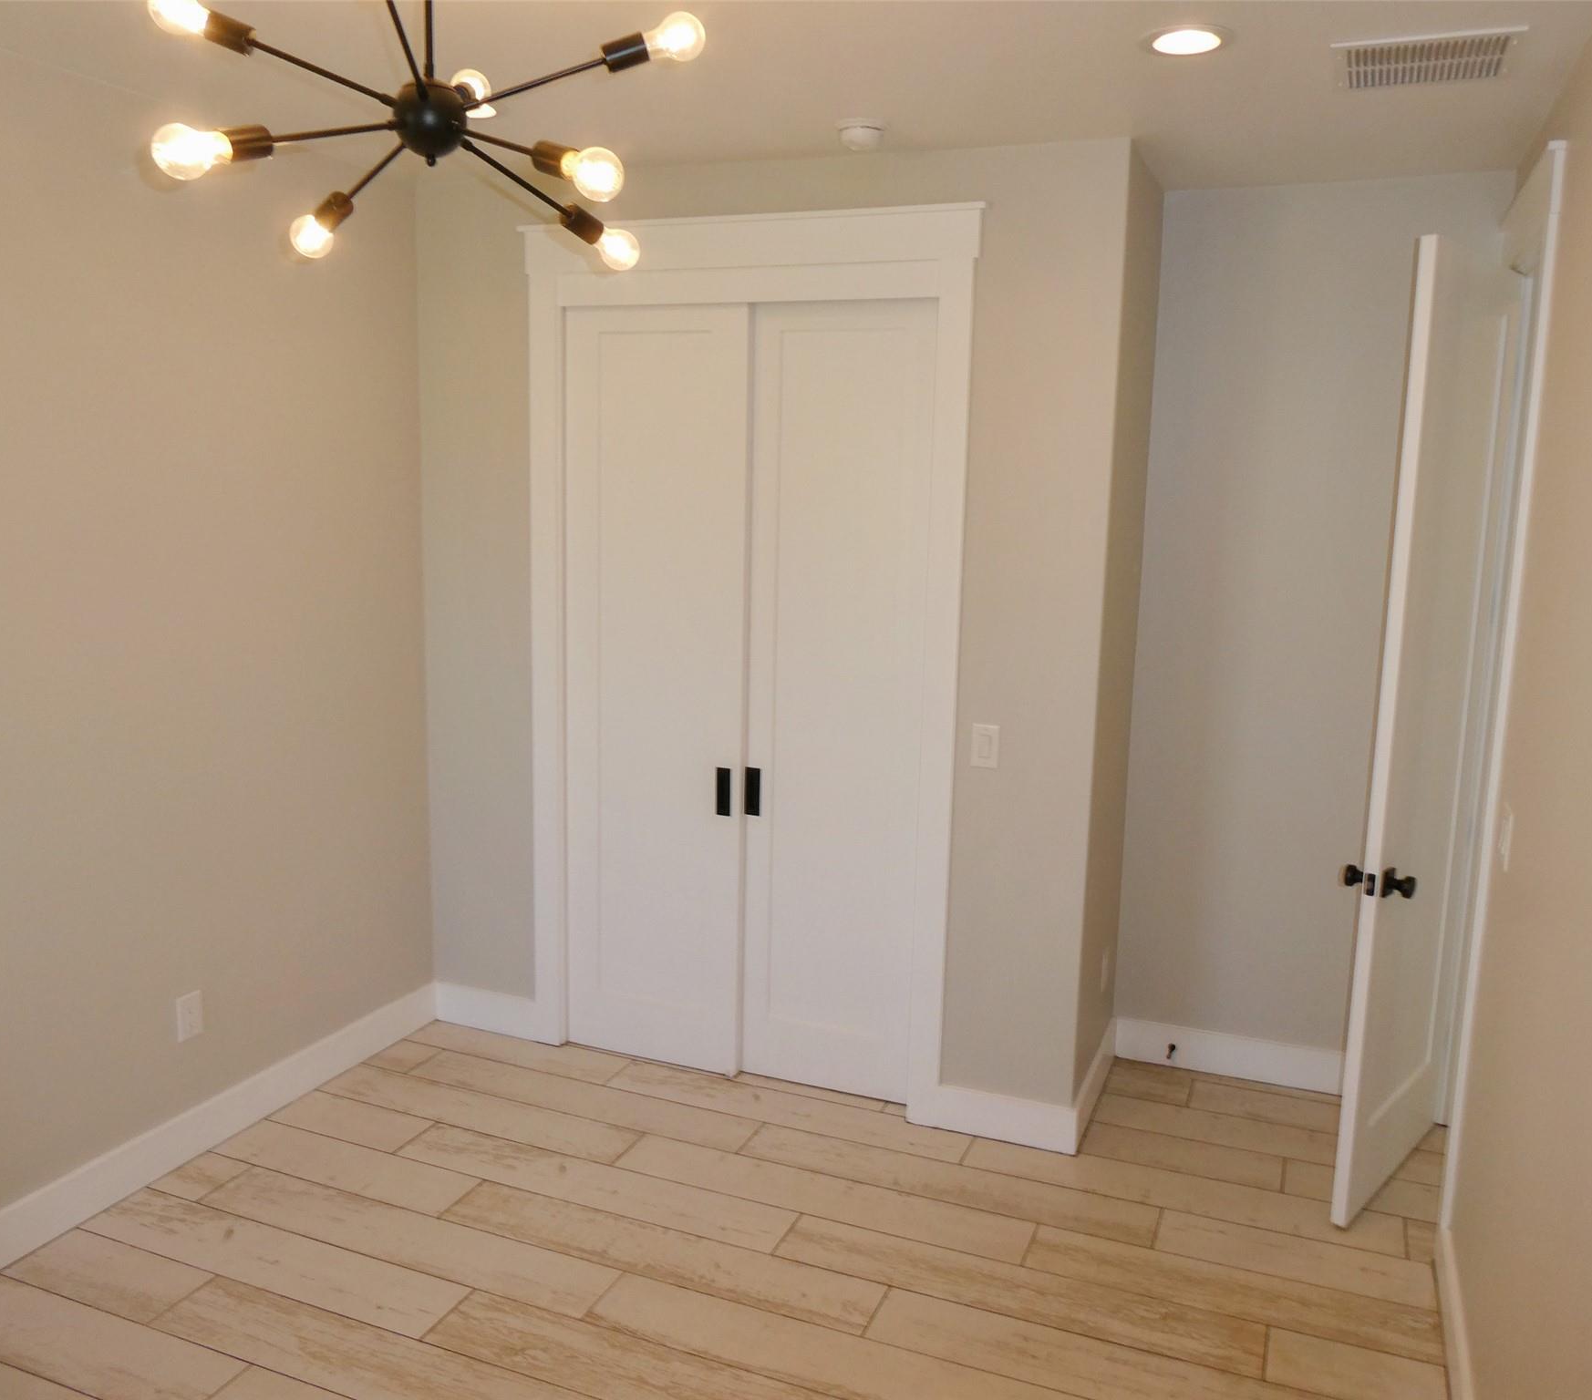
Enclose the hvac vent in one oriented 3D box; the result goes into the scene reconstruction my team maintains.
[{"bbox_3d":[1.268,-1.288,2.615,0.346,0.018,0.295,5,10,22],"label":"hvac vent"}]

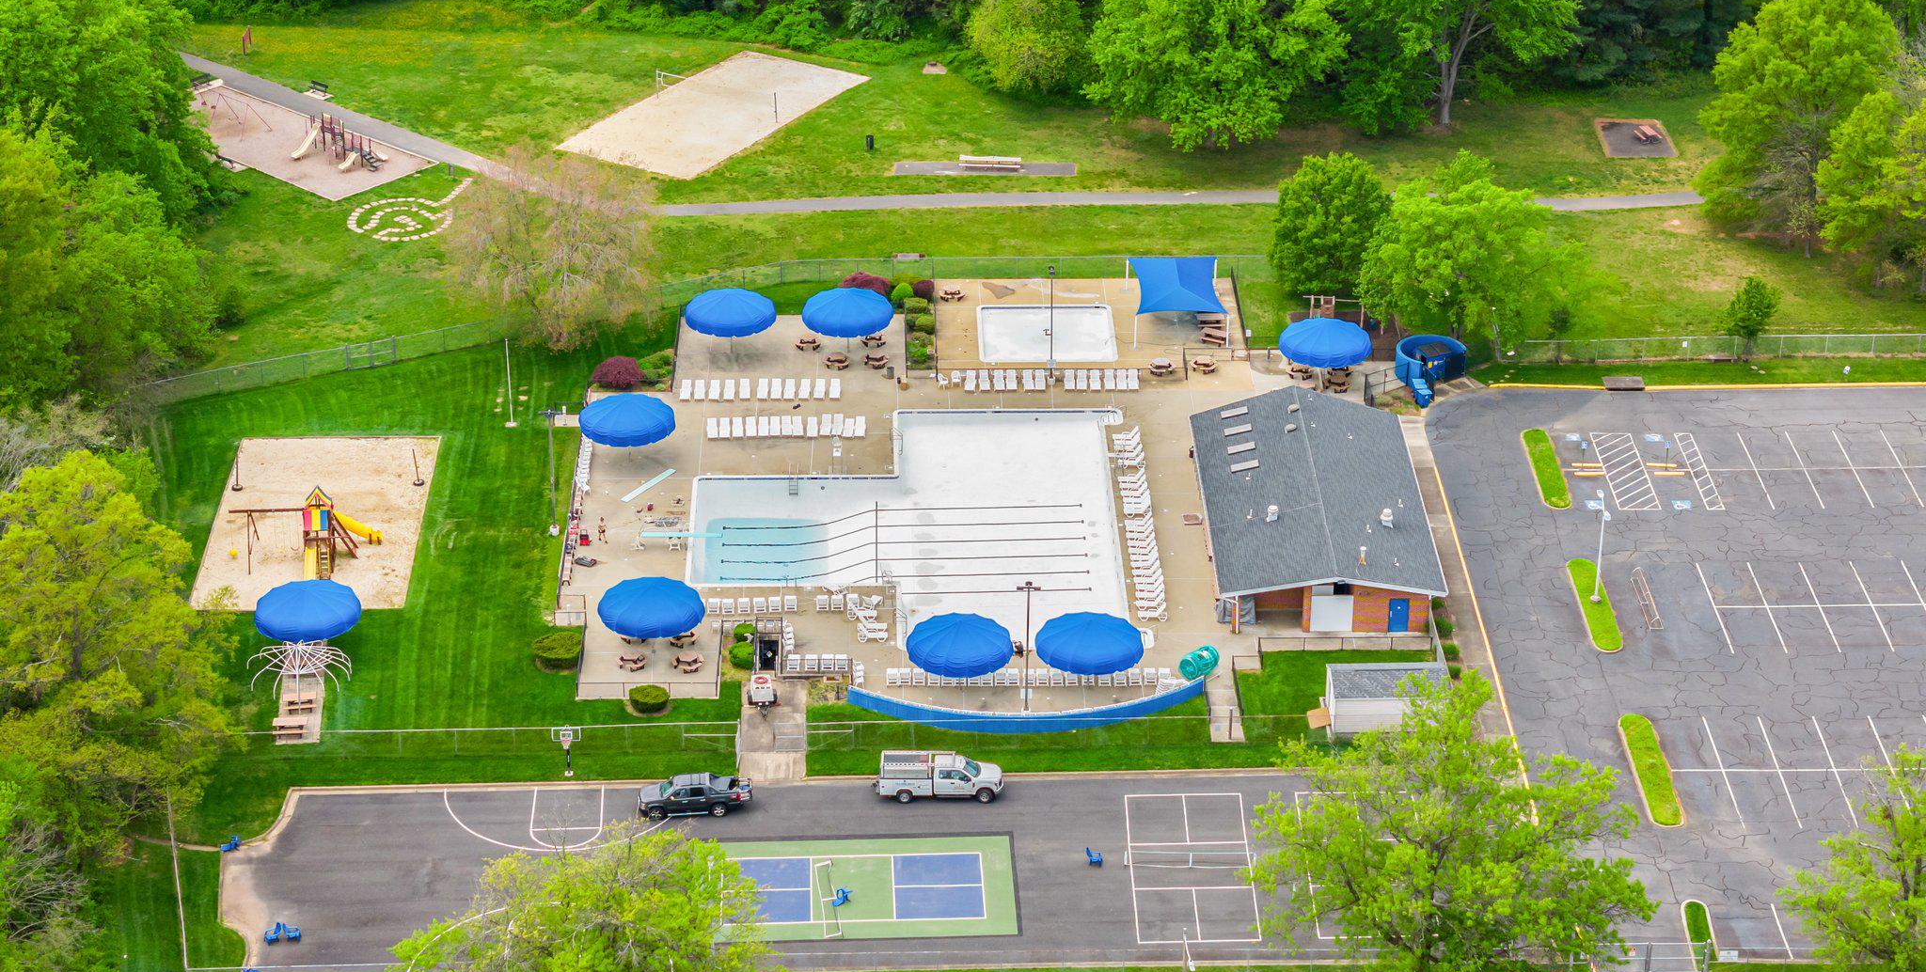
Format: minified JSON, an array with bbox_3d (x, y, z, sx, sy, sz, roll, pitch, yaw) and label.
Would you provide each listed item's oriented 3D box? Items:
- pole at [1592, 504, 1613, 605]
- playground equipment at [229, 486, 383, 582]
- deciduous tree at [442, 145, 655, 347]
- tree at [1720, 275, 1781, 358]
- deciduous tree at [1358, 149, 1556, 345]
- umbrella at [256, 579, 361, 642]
[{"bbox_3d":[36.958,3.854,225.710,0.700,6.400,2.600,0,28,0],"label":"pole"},{"bbox_3d":[-38.931,2.680,229.788,8.900,4.700,6.200,-1,27,-1],"label":"playground equipment"},{"bbox_3d":[-27.405,-15.827,257.494,13.600,12.400,13.200,0,27,0],"label":"deciduous tree"},{"bbox_3d":[51.531,-10.942,253.927,3.900,5.700,3.700,0,28,0],"label":"tree"},{"bbox_3d":[32.140,-15.320,253.920,12.830,13.030,12.830,0,28,0],"label":"deciduous tree"},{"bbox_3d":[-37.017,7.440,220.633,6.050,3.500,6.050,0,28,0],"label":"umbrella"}]

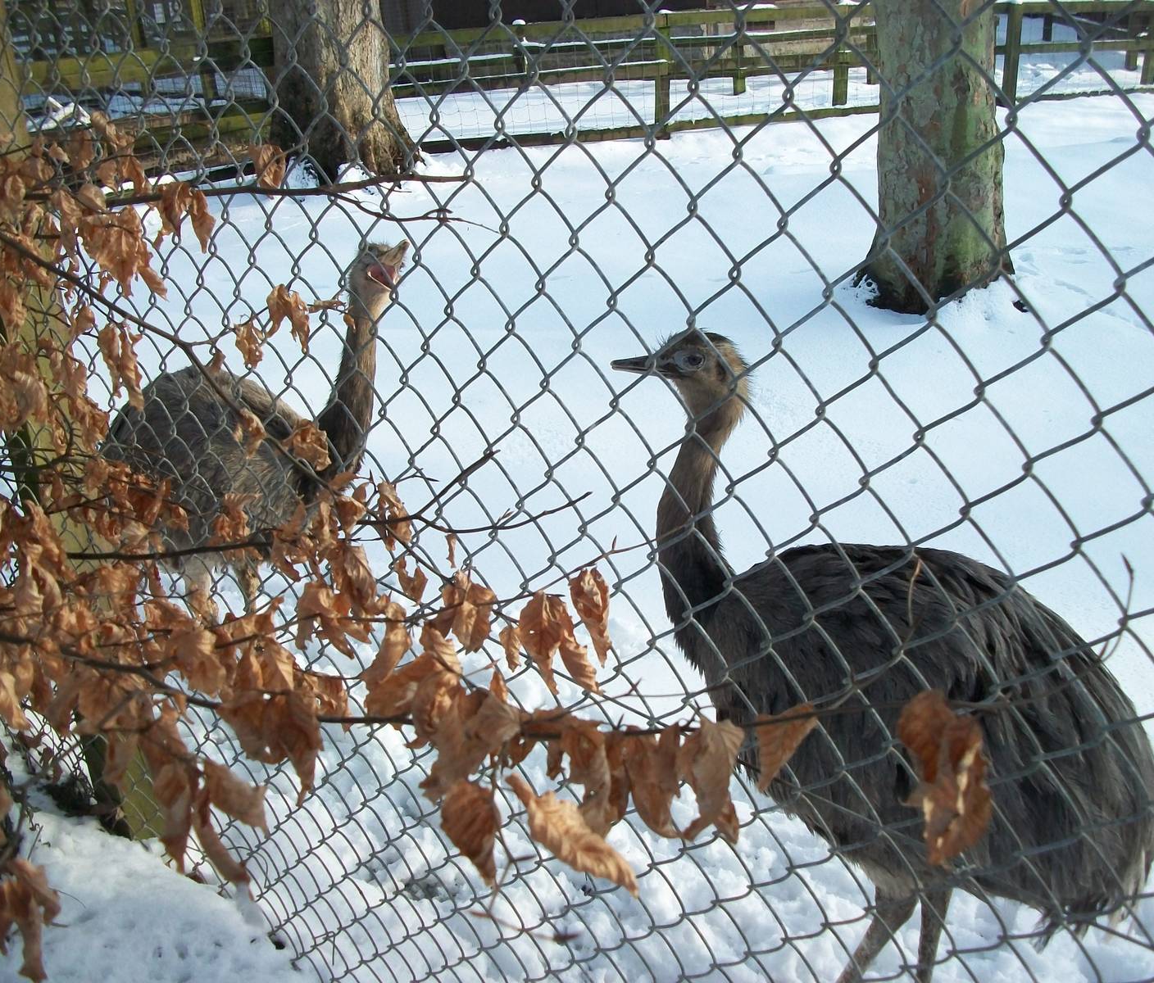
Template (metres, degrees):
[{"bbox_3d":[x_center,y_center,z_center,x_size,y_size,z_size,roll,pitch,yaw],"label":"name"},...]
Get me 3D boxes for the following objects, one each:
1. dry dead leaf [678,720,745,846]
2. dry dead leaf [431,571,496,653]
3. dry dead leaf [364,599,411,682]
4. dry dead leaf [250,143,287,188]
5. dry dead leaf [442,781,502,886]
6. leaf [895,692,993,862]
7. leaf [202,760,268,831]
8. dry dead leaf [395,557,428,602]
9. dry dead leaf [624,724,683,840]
[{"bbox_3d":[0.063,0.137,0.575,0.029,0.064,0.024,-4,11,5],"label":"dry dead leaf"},{"bbox_3d":[-0.070,0.074,0.750,0.038,0.053,0.024,-3,14,-6],"label":"dry dead leaf"},{"bbox_3d":[-0.112,0.088,0.714,0.017,0.056,0.018,19,10,-6],"label":"dry dead leaf"},{"bbox_3d":[-0.244,-0.257,0.963,0.028,0.041,0.015,-9,22,-12],"label":"dry dead leaf"},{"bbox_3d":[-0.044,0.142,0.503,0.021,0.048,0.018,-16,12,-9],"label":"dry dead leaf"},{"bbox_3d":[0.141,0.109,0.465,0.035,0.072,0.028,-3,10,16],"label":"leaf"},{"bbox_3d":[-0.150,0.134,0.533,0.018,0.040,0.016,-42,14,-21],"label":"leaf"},{"bbox_3d":[-0.113,0.061,0.833,0.021,0.032,0.015,-18,16,-9],"label":"dry dead leaf"},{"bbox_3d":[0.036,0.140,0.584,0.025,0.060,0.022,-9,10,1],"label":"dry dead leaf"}]

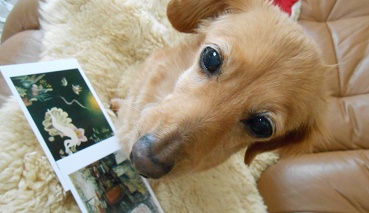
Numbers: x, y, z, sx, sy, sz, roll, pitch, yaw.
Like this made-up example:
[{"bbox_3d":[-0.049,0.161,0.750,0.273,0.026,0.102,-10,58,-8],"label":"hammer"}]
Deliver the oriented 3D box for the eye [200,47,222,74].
[{"bbox_3d":[0.020,-0.034,0.205,0.015,0.012,0.019,-31,83,11],"label":"eye"}]

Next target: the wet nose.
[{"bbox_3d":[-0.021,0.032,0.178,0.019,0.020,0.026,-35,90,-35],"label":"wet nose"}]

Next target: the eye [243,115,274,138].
[{"bbox_3d":[0.055,0.015,0.205,0.021,0.012,0.015,27,98,1],"label":"eye"}]

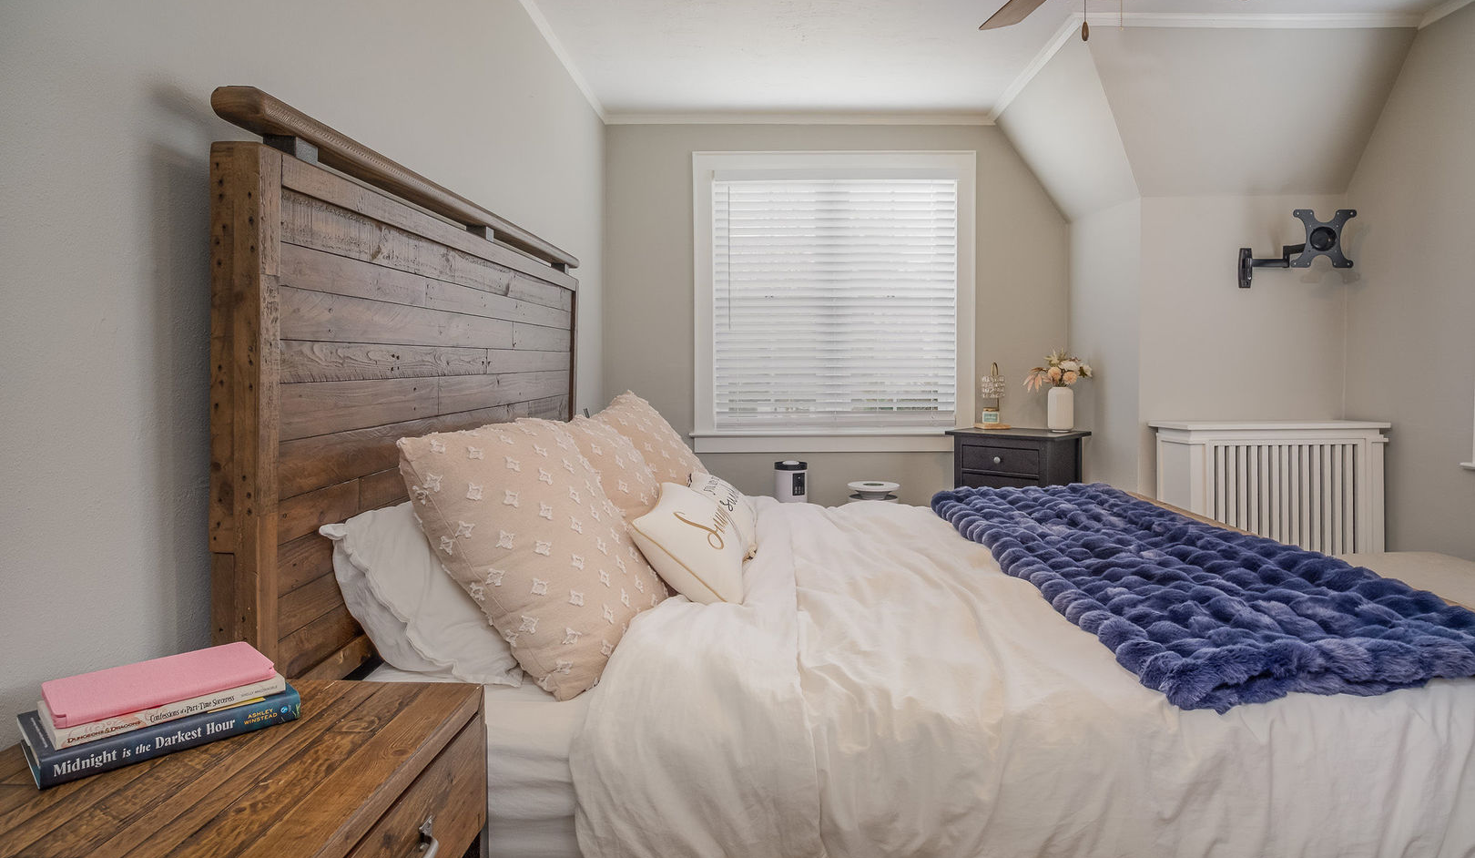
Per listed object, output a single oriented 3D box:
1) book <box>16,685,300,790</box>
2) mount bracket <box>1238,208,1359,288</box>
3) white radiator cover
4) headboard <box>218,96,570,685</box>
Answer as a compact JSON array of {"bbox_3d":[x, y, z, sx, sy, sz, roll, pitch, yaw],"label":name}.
[{"bbox_3d":[-0.664,0.333,0.949,0.162,0.029,0.237,3,5,43],"label":"book"},{"bbox_3d":[2.306,-0.740,3.385,0.340,0.300,0.240,0,4,7],"label":"mount bracket"},{"bbox_3d":[2.115,0.419,3.285,0.800,0.880,0.280,0,3,-3],"label":"white radiator cover"},{"bbox_3d":[-0.727,0.190,2.310,0.085,1.560,2.070,0,3,2],"label":"headboard"}]

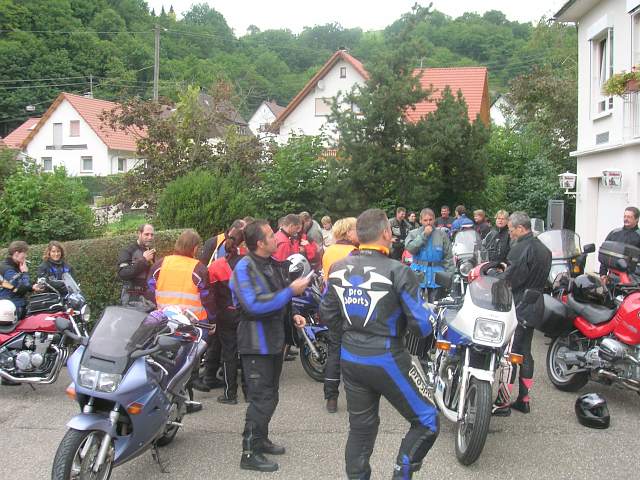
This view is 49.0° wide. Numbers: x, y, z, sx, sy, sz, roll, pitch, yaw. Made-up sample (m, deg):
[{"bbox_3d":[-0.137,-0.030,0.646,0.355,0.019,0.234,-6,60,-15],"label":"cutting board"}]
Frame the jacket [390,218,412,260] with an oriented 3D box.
[{"bbox_3d":[1.399,-0.005,12.210,0.500,0.730,0.360,-1,3,-23],"label":"jacket"}]

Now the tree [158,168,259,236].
[{"bbox_3d":[-2.343,-0.178,14.505,2.100,2.600,2.000,0,2,0],"label":"tree"}]

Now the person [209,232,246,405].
[{"bbox_3d":[-0.870,0.717,6.755,0.500,1.640,0.520,-2,3,-41],"label":"person"}]

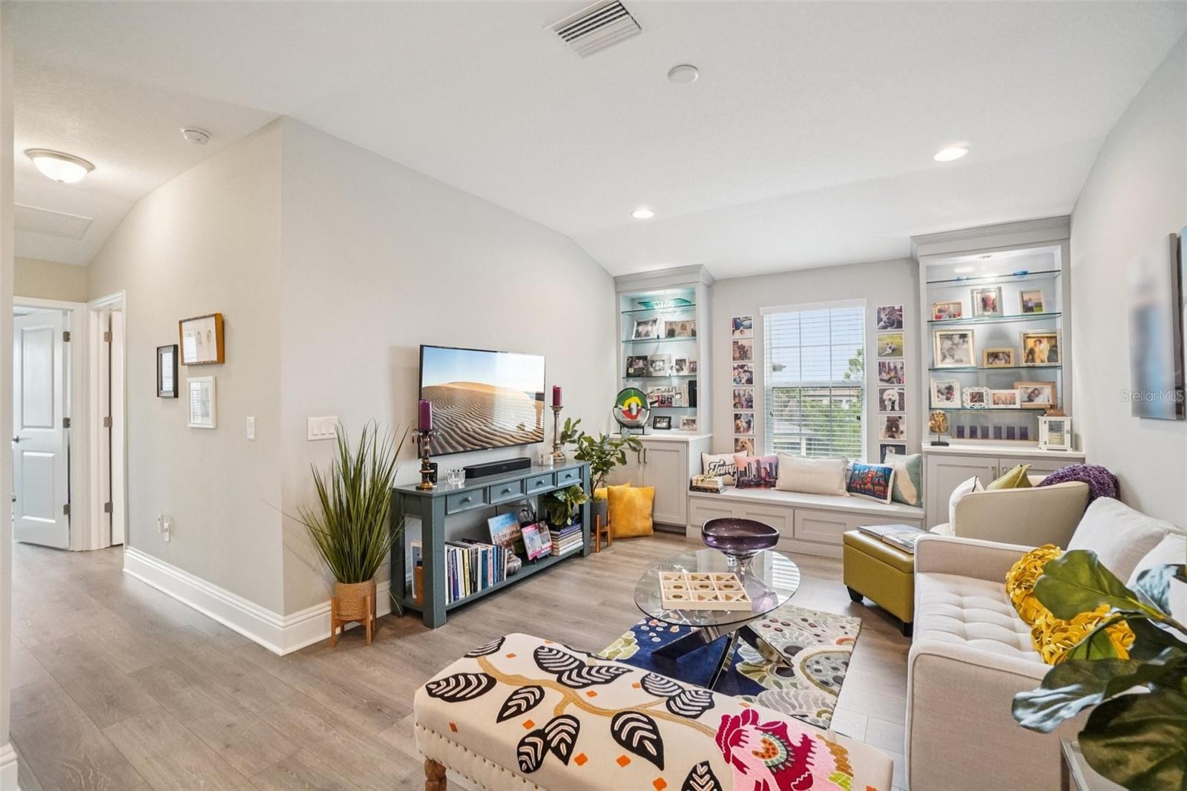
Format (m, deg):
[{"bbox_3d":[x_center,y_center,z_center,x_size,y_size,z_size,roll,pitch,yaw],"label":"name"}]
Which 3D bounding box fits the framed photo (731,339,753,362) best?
[{"bbox_3d":[1.498,-0.453,4.963,0.213,0.215,0.020,0,0,32],"label":"framed photo"}]

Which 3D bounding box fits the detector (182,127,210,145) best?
[{"bbox_3d":[-2.123,-1.386,2.646,0.130,0.042,0.130,0,0,32],"label":"detector"}]

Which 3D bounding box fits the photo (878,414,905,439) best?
[{"bbox_3d":[2.590,0.279,4.278,0.210,0.215,0.020,0,0,32],"label":"photo"}]

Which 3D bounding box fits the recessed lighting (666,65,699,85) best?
[{"bbox_3d":[0.393,-1.397,2.175,0.138,0.030,0.138,0,0,0],"label":"recessed lighting"}]

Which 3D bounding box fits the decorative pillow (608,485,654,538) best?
[{"bbox_3d":[0.357,1.105,4.700,0.430,0.450,0.140,0,-17,-5],"label":"decorative pillow"}]

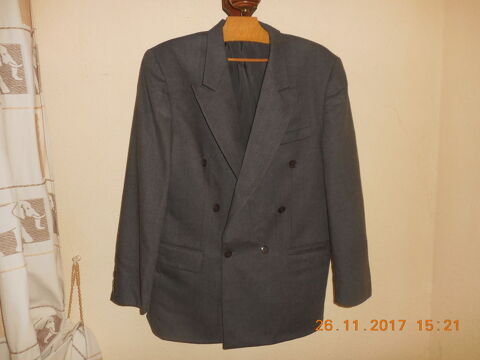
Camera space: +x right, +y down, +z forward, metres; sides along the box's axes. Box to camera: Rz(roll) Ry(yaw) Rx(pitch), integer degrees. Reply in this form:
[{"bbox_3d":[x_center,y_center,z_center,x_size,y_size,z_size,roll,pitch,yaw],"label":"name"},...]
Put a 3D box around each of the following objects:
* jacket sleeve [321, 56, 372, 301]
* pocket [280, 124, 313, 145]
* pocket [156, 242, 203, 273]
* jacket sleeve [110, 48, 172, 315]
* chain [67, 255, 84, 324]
[{"bbox_3d":[0.280,0.001,0.910,0.115,0.650,0.150,-4,5,-4],"label":"jacket sleeve"},{"bbox_3d":[0.139,-0.112,0.850,0.080,0.045,0.015,-1,5,-8],"label":"pocket"},{"bbox_3d":[-0.153,0.195,0.870,0.130,0.068,0.020,4,5,2],"label":"pocket"},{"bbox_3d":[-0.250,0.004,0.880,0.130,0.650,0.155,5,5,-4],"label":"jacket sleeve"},{"bbox_3d":[-0.460,0.306,0.970,0.050,0.195,0.020,0,5,-3],"label":"chain"}]

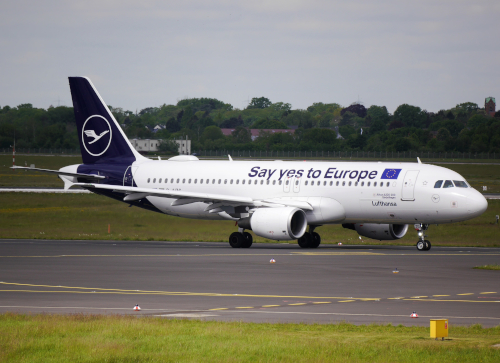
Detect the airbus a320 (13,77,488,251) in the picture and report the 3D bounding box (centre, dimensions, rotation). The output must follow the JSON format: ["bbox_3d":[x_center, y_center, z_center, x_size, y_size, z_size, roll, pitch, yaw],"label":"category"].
[{"bbox_3d":[1.020,-1.336,296.495,37.570,11.760,34.100,1,1,39],"label":"airbus a320"}]

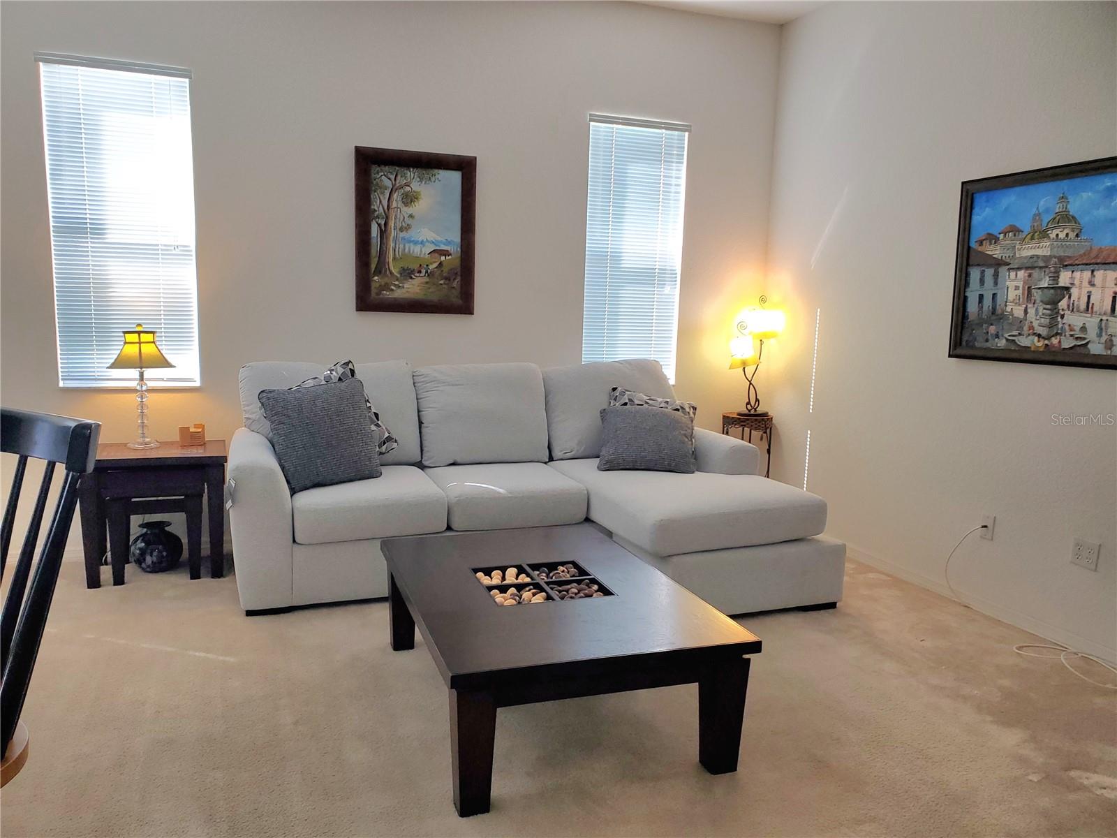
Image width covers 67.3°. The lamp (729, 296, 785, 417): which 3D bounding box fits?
[{"bbox_3d":[1.203,-0.382,5.119,0.329,0.726,0.232,3,7,11],"label":"lamp"}]

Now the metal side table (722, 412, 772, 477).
[{"bbox_3d":[1.157,0.324,5.198,0.302,0.716,0.302,-1,8,-19],"label":"metal side table"}]

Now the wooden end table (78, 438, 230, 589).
[{"bbox_3d":[-1.936,0.441,4.083,0.633,0.592,0.497,-1,8,-19],"label":"wooden end table"}]

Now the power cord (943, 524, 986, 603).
[{"bbox_3d":[1.808,0.668,3.777,0.155,0.400,0.129,-1,8,-19],"label":"power cord"}]

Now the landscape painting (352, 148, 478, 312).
[{"bbox_3d":[-0.770,-1.006,4.561,0.650,0.852,0.039,-1,8,-19],"label":"landscape painting"}]

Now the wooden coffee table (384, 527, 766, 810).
[{"bbox_3d":[-0.071,0.743,2.829,0.871,0.404,1.313,-1,8,-19],"label":"wooden coffee table"}]

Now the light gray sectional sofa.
[{"bbox_3d":[-0.165,0.268,4.054,2.632,1.038,1.522,-1,8,-19],"label":"light gray sectional sofa"}]

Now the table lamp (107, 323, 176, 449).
[{"bbox_3d":[-2.043,-0.164,4.112,0.291,0.596,0.291,-1,8,-19],"label":"table lamp"}]

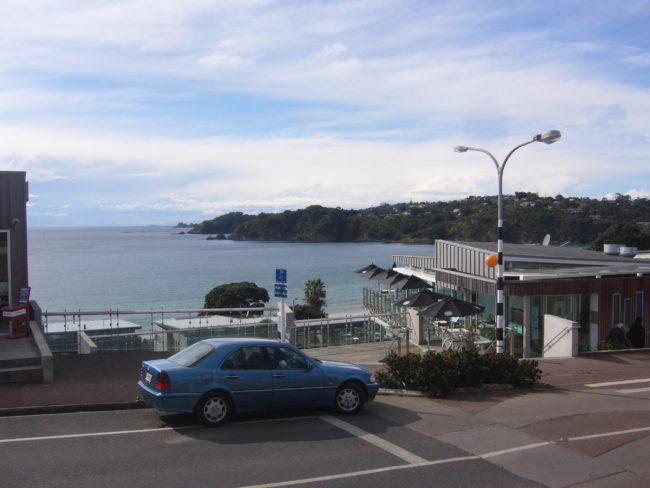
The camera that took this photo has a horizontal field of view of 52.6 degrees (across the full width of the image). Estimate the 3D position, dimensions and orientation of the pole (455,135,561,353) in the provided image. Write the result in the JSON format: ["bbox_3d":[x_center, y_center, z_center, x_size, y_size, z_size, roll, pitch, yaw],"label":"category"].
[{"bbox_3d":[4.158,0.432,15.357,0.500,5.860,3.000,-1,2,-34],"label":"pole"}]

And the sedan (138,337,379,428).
[{"bbox_3d":[-1.169,2.505,12.591,4.500,1.420,1.750,3,-2,-29],"label":"sedan"}]

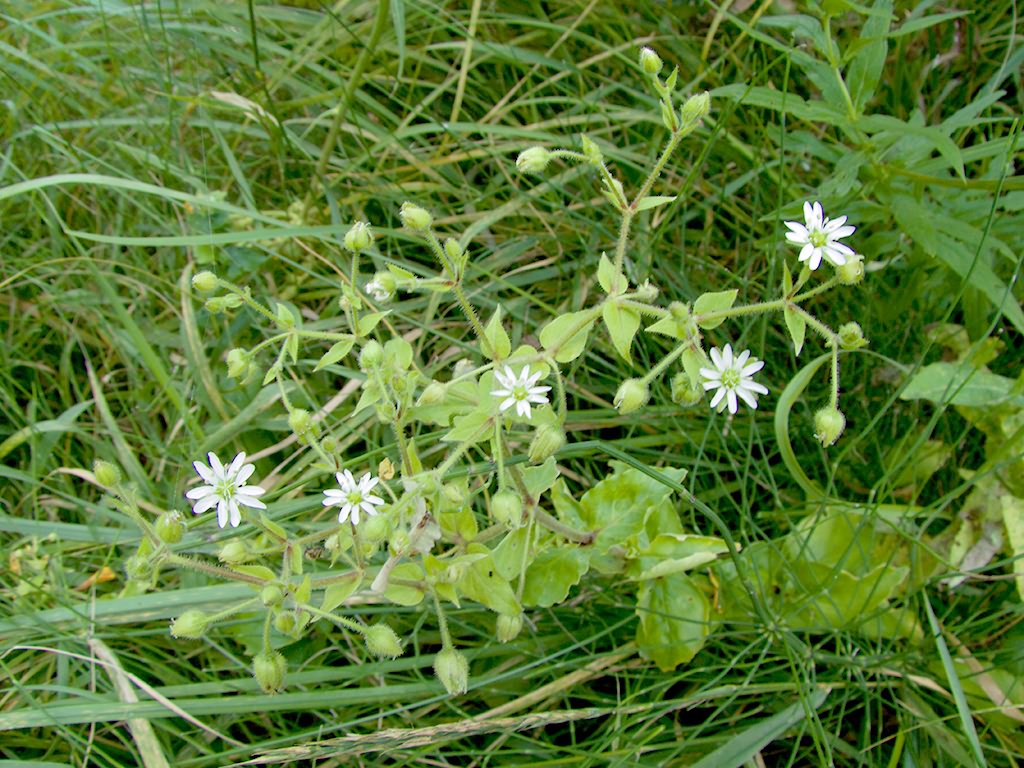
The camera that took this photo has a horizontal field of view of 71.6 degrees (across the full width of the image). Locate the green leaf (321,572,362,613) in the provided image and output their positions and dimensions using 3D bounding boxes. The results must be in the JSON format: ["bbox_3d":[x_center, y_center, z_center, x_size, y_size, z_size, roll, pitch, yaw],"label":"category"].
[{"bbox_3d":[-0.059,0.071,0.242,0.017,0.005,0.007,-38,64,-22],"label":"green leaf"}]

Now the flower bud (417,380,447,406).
[{"bbox_3d":[-0.025,0.003,0.225,0.011,0.008,0.008,-38,90,-11],"label":"flower bud"}]

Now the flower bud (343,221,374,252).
[{"bbox_3d":[-0.052,-0.050,0.241,0.010,0.011,0.010,6,18,-2],"label":"flower bud"}]

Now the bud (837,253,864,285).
[{"bbox_3d":[0.114,-0.039,0.240,0.009,0.011,0.009,34,18,-1],"label":"bud"}]

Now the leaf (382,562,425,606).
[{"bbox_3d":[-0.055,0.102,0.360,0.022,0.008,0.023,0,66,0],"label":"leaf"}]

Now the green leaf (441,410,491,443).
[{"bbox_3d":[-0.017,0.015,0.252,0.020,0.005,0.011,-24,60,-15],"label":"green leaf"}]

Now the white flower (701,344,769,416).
[{"bbox_3d":[0.070,-0.001,0.222,0.022,0.007,0.022,0,77,10],"label":"white flower"}]

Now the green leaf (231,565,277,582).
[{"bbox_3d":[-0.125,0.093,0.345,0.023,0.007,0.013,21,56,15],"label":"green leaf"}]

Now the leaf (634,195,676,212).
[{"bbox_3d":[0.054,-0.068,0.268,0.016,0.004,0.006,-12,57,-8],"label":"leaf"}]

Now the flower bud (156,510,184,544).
[{"bbox_3d":[-0.101,0.042,0.210,0.008,0.010,0.008,5,25,-2],"label":"flower bud"}]

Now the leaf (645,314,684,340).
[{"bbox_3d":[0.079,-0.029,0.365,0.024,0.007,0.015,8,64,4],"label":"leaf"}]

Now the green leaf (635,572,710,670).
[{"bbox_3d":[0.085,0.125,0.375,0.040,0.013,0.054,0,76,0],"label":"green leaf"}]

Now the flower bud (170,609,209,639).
[{"bbox_3d":[-0.098,0.072,0.215,0.011,0.009,0.009,-15,90,-15],"label":"flower bud"}]

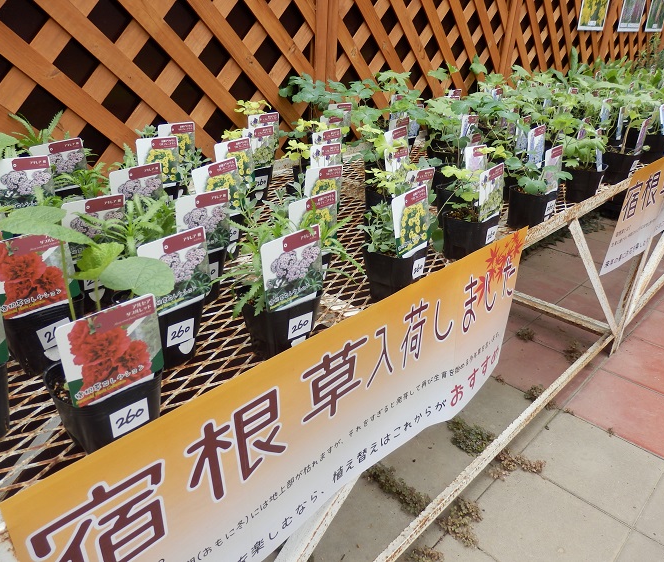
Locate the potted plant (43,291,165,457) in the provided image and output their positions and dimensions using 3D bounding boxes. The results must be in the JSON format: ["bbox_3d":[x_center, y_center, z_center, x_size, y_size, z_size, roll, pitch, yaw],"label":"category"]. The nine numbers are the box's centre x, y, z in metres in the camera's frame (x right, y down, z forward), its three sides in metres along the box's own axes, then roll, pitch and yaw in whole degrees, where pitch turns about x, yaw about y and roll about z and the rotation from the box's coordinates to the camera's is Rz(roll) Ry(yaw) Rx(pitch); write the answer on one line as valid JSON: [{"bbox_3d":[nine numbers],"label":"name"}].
[{"bbox_3d":[-0.200,0.082,0.475,0.083,0.151,0.083,-22,35,-38],"label":"potted plant"}]

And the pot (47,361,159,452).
[{"bbox_3d":[-0.197,0.113,0.481,0.078,0.078,0.078,23,34,36],"label":"pot"}]

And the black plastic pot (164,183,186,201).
[{"bbox_3d":[-0.316,-0.138,0.974,0.074,0.078,0.074,1,27,-1],"label":"black plastic pot"}]

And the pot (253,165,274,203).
[{"bbox_3d":[-0.172,-0.206,1.140,0.079,0.076,0.079,1,26,-1],"label":"pot"}]

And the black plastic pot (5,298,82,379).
[{"bbox_3d":[-0.319,0.057,0.605,0.079,0.076,0.079,1,26,-1],"label":"black plastic pot"}]

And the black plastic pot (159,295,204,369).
[{"bbox_3d":[-0.188,0.051,0.605,0.074,0.078,0.074,1,27,-1],"label":"black plastic pot"}]

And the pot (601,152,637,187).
[{"bbox_3d":[0.704,-0.282,1.337,0.079,0.076,0.079,-22,35,-38],"label":"pot"}]

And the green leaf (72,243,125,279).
[{"bbox_3d":[-0.182,-0.015,0.422,0.036,0.025,0.030,-10,29,-23],"label":"green leaf"}]

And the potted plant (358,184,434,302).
[{"bbox_3d":[0.086,-0.053,0.725,0.081,0.172,0.083,22,33,35],"label":"potted plant"}]

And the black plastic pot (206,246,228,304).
[{"bbox_3d":[-0.194,-0.015,0.754,0.079,0.076,0.079,1,26,-1],"label":"black plastic pot"}]

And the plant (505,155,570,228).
[{"bbox_3d":[0.385,-0.173,1.025,0.093,0.144,0.091,-22,35,-38],"label":"plant"}]

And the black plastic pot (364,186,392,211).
[{"bbox_3d":[0.102,-0.128,0.981,0.074,0.078,0.074,23,34,36],"label":"black plastic pot"}]

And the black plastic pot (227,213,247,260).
[{"bbox_3d":[-0.181,-0.073,0.853,0.074,0.078,0.074,1,27,-1],"label":"black plastic pot"}]

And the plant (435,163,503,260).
[{"bbox_3d":[0.228,-0.113,0.887,0.091,0.151,0.091,-22,35,-38],"label":"plant"}]

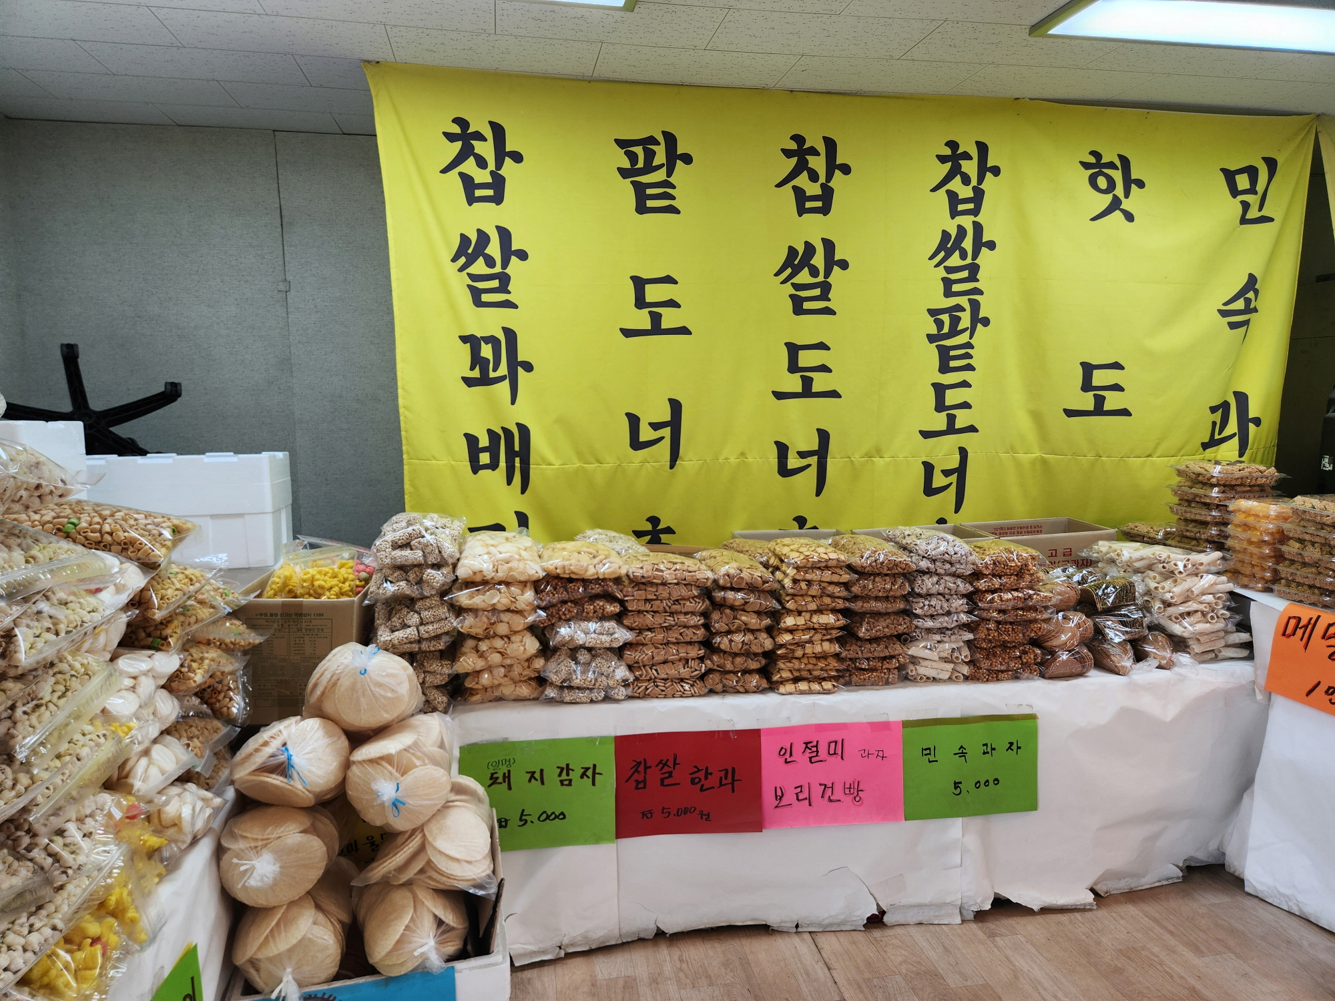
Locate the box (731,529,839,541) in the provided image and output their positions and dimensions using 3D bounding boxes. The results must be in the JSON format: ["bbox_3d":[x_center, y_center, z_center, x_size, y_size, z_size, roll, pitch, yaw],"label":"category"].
[{"bbox_3d":[0.406,0.265,2.817,0.350,0.300,0.270,-1,8,-5],"label":"box"}]

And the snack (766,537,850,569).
[{"bbox_3d":[0.369,0.131,2.375,0.205,0.052,0.225,-1,8,-8],"label":"snack"}]

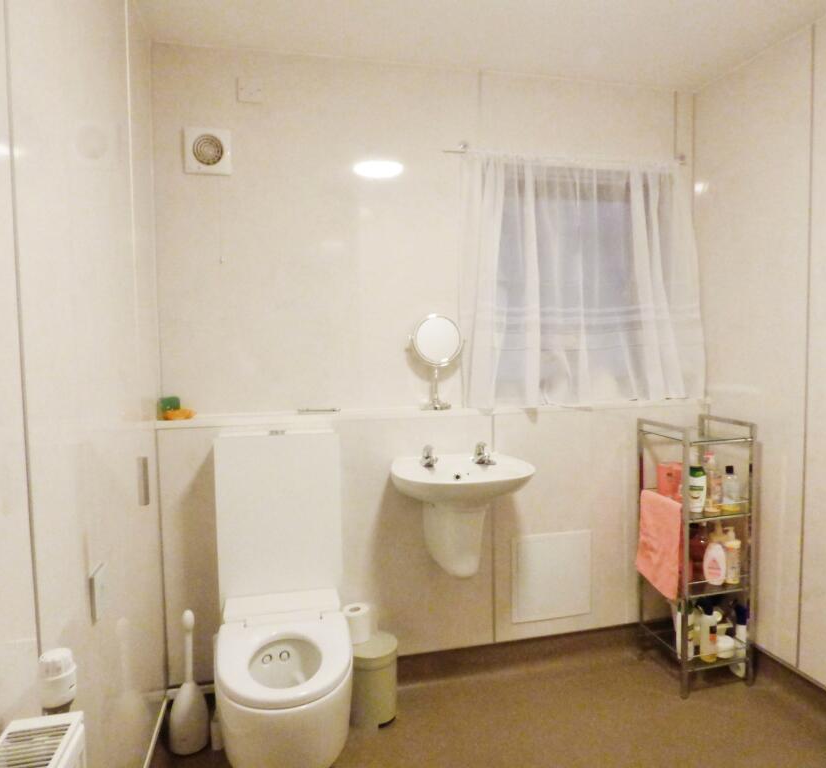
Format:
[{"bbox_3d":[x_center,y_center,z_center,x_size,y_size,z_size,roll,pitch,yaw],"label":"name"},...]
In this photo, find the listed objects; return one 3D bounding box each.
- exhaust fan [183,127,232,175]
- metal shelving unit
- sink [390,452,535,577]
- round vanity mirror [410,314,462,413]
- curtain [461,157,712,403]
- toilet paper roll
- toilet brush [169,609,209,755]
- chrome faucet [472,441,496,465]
[{"bbox_3d":[-0.726,-0.824,2.100,0.157,0.159,0.040,-2,4,-13],"label":"exhaust fan"},{"bbox_3d":[1.088,0.642,2.296,0.300,1.000,0.305,-2,4,-13],"label":"metal shelving unit"},{"bbox_3d":[0.179,0.494,2.065,0.510,0.440,0.420,-2,4,-13],"label":"sink"},{"bbox_3d":[0.095,-0.083,2.275,0.195,0.360,0.110,-2,4,-13],"label":"round vanity mirror"},{"bbox_3d":[0.705,-0.410,2.393,1.070,0.980,0.090,-2,4,-13],"label":"curtain"},{"bbox_3d":[-0.203,0.851,2.107,0.100,0.105,0.100,-2,4,-13],"label":"toilet paper roll"},{"bbox_3d":[-0.741,0.962,1.941,0.125,0.450,0.125,-2,4,-13],"label":"toilet brush"},{"bbox_3d":[0.260,0.248,2.136,0.050,0.078,0.095,-2,4,-13],"label":"chrome faucet"}]

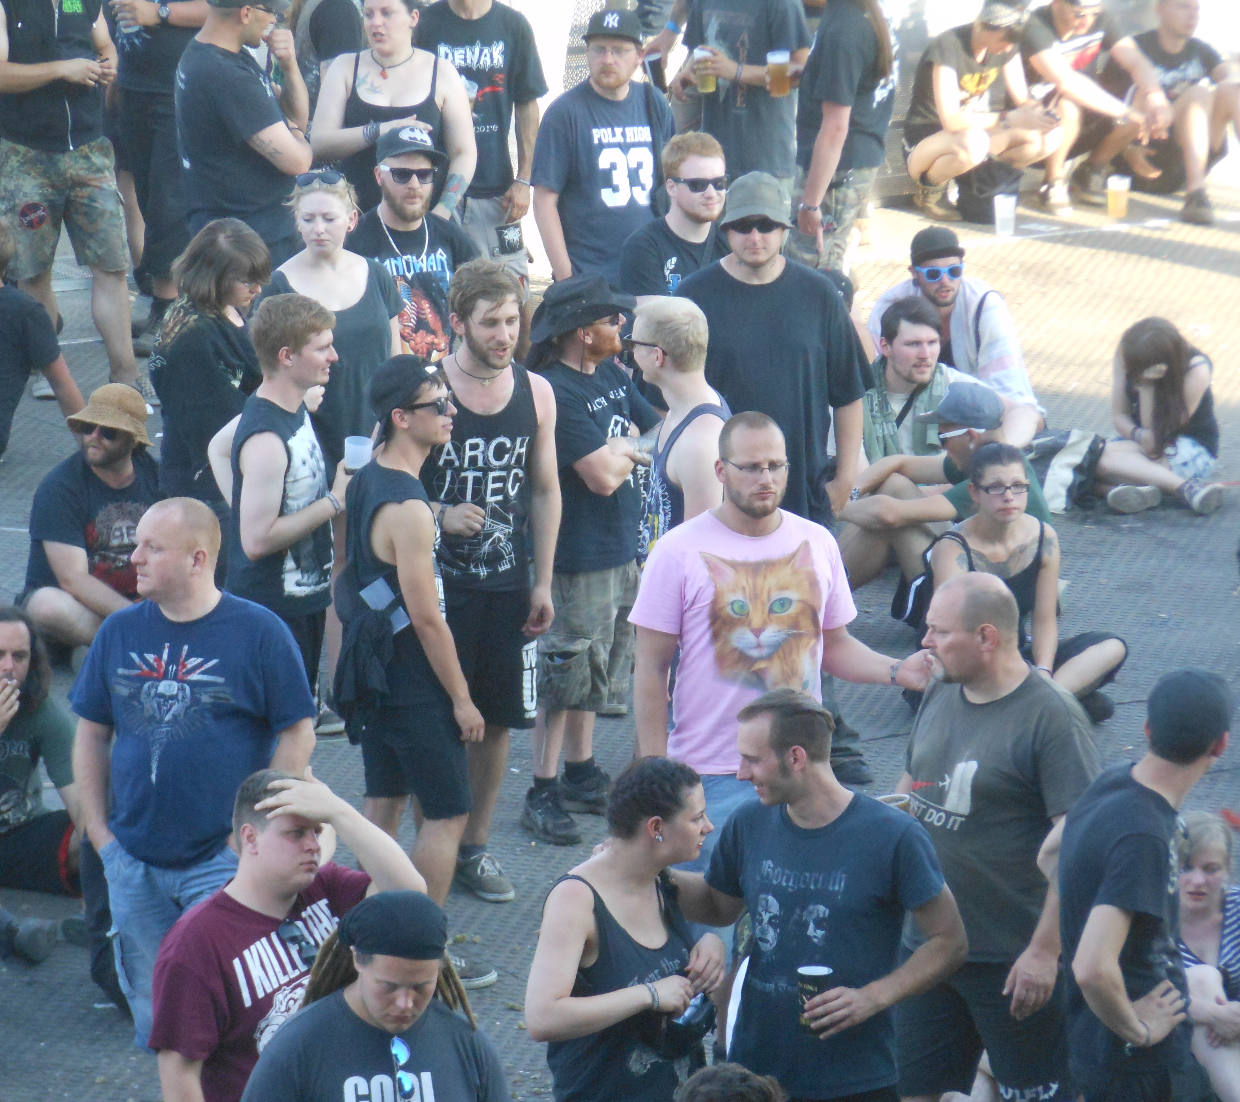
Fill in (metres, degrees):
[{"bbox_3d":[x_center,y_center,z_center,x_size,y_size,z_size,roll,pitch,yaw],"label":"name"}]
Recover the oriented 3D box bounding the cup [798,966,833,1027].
[{"bbox_3d":[0.473,1.085,22.534,0.086,0.140,0.086,1,15,0],"label":"cup"}]

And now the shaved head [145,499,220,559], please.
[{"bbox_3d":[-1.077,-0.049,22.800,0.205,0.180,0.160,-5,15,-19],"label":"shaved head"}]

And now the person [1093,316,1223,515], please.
[{"bbox_3d":[1.856,-0.489,32.012,0.500,0.610,0.640,3,13,14],"label":"person"}]

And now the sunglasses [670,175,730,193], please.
[{"bbox_3d":[0.245,-1.128,28.600,0.147,0.050,0.150,-6,14,-24],"label":"sunglasses"}]

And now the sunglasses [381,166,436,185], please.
[{"bbox_3d":[-0.623,-1.101,27.217,0.145,0.050,0.150,-5,9,-19],"label":"sunglasses"}]

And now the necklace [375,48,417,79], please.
[{"bbox_3d":[-0.765,-1.673,31.627,0.150,0.115,0.140,3,15,8],"label":"necklace"}]

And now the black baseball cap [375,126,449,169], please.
[{"bbox_3d":[-0.602,-1.182,27.150,0.180,0.135,0.270,-6,10,-22],"label":"black baseball cap"}]

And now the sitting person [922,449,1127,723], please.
[{"bbox_3d":[1.245,0.090,29.094,0.660,0.820,0.650,-2,15,-11],"label":"sitting person"}]

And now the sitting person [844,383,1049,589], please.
[{"bbox_3d":[1.046,-0.186,30.212,0.760,0.770,0.520,-5,16,-23],"label":"sitting person"}]

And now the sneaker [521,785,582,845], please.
[{"bbox_3d":[-0.202,0.766,27.482,0.110,0.110,0.300,-6,14,-23],"label":"sneaker"}]

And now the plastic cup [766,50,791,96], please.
[{"bbox_3d":[0.569,-1.721,33.500,0.084,0.152,0.084,0,12,0],"label":"plastic cup"}]

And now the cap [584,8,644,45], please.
[{"bbox_3d":[-0.021,-1.748,31.000,0.185,0.120,0.260,4,13,17],"label":"cap"}]

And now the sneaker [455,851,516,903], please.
[{"bbox_3d":[-0.394,0.928,27.197,0.110,0.107,0.290,-6,16,-24],"label":"sneaker"}]

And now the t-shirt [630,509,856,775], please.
[{"bbox_3d":[0.327,0.227,24.400,0.590,0.700,0.310,-2,13,-10],"label":"t-shirt"}]

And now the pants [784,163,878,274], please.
[{"bbox_3d":[0.696,-1.107,30.780,0.330,0.510,0.370,2,14,7],"label":"pants"}]

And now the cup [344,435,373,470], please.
[{"bbox_3d":[-0.750,-0.271,26.630,0.083,0.115,0.083,7,17,-2],"label":"cup"}]

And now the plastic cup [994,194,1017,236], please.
[{"bbox_3d":[1.476,-1.287,35.598,0.086,0.147,0.086,1,15,0],"label":"plastic cup"}]

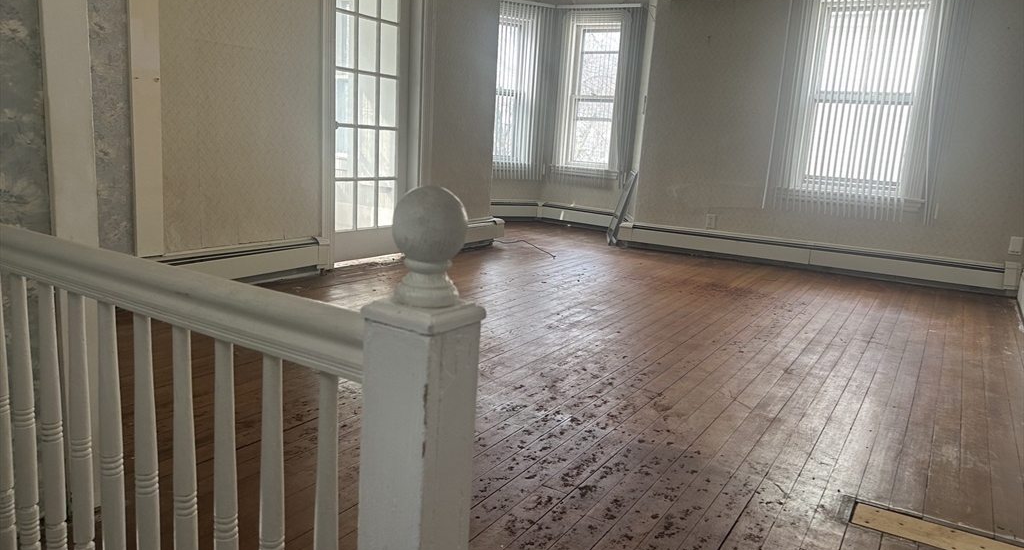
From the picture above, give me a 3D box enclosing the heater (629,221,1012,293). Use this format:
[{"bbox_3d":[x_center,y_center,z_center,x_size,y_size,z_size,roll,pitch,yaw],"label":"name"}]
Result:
[{"bbox_3d":[2.227,-0.159,5.615,2.932,0.217,0.075,10,12,29],"label":"heater"}]

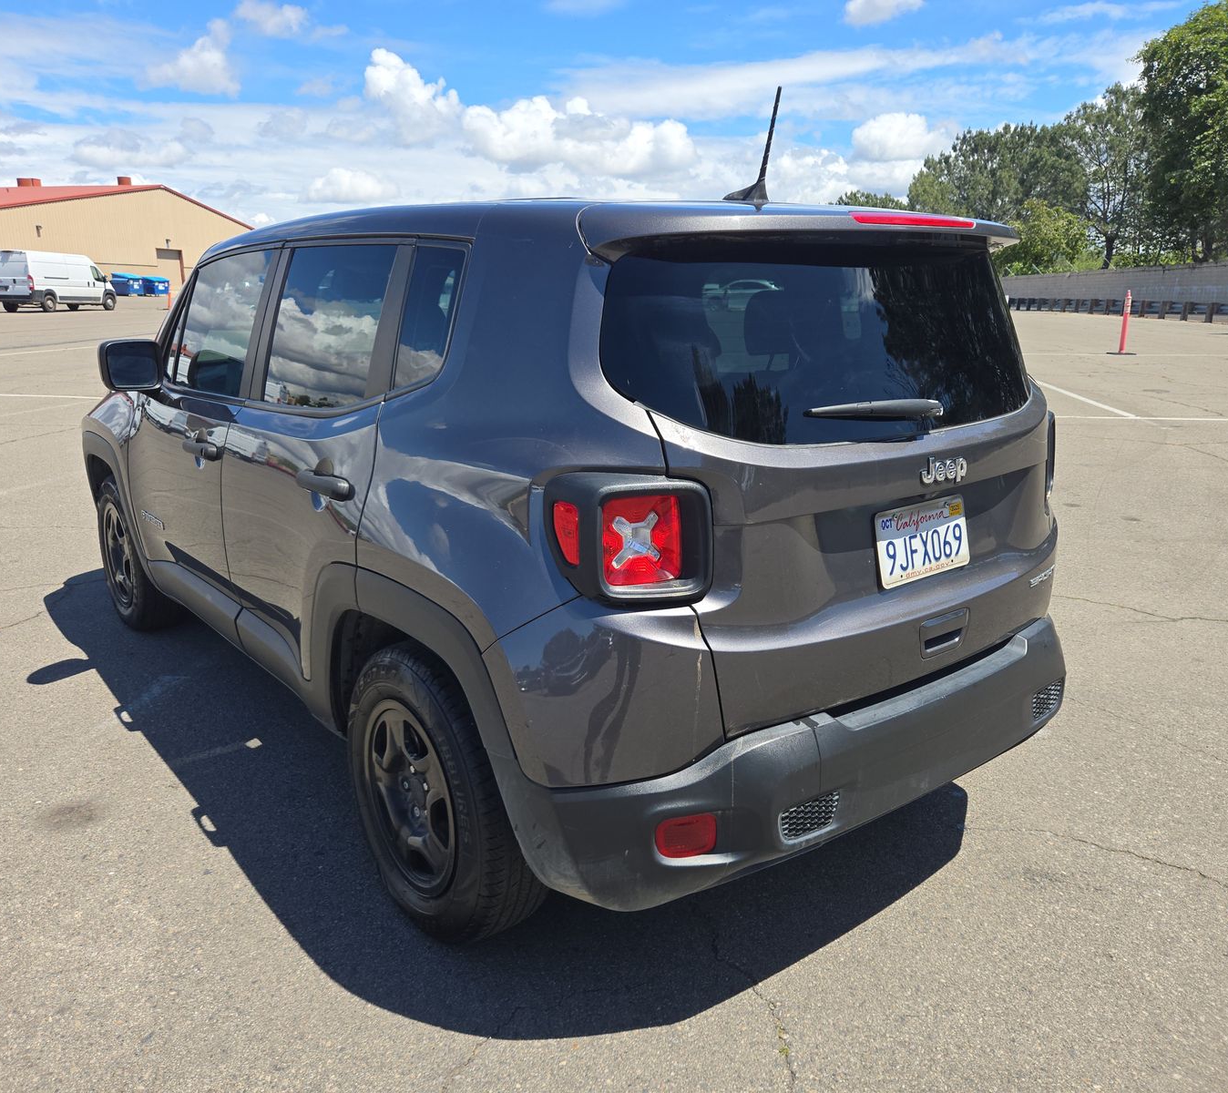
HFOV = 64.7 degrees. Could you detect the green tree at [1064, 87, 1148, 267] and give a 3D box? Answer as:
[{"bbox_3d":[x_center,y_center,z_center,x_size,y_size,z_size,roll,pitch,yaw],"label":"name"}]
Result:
[{"bbox_3d":[33.021,-23.574,64.334,5.800,13.200,5.600,8,16,25],"label":"green tree"}]

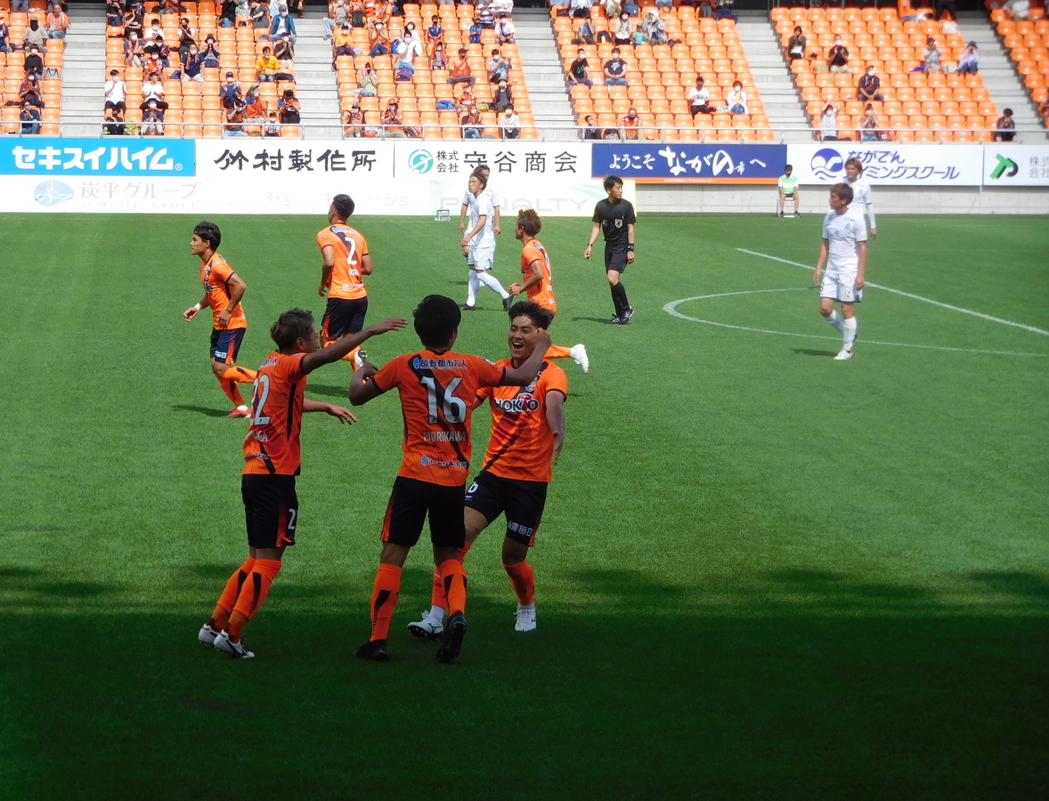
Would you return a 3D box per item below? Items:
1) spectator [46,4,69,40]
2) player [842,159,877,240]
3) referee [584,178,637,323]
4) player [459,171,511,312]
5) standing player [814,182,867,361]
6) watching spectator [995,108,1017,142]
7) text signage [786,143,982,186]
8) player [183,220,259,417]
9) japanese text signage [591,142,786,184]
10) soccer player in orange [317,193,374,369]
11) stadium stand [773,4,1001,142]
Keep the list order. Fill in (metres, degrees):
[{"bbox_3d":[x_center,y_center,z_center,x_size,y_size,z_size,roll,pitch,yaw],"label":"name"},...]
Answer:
[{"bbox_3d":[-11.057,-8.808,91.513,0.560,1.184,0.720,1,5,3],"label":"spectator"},{"bbox_3d":[4.269,-2.241,49.927,0.520,1.794,0.400,2,5,16],"label":"player"},{"bbox_3d":[0.988,-1.730,43.927,0.550,1.668,0.410,2,5,18],"label":"referee"},{"bbox_3d":[-0.461,-1.890,45.910,0.620,1.632,0.440,-2,5,-25],"label":"player"},{"bbox_3d":[3.149,-1.292,38.387,0.510,1.746,0.400,2,5,19],"label":"standing player"},{"bbox_3d":[11.045,-6.087,88.658,0.500,1.262,0.700,1,5,9],"label":"watching spectator"},{"bbox_3d":[8.148,-5.326,87.332,4.494,0.907,0.080,0,5,-5],"label":"text signage"},{"bbox_3d":[-2.417,-0.663,31.122,0.670,1.568,0.470,-1,5,-17],"label":"player"},{"bbox_3d":[3.721,-5.327,86.919,4.427,0.895,0.080,0,5,-5],"label":"japanese text signage"},{"bbox_3d":[-1.559,-0.920,33.360,0.460,1.730,0.540,-2,5,-30],"label":"soccer player in orange"},{"bbox_3d":[8.718,-7.628,91.640,4.650,3.600,7.900,0,5,-5],"label":"stadium stand"}]

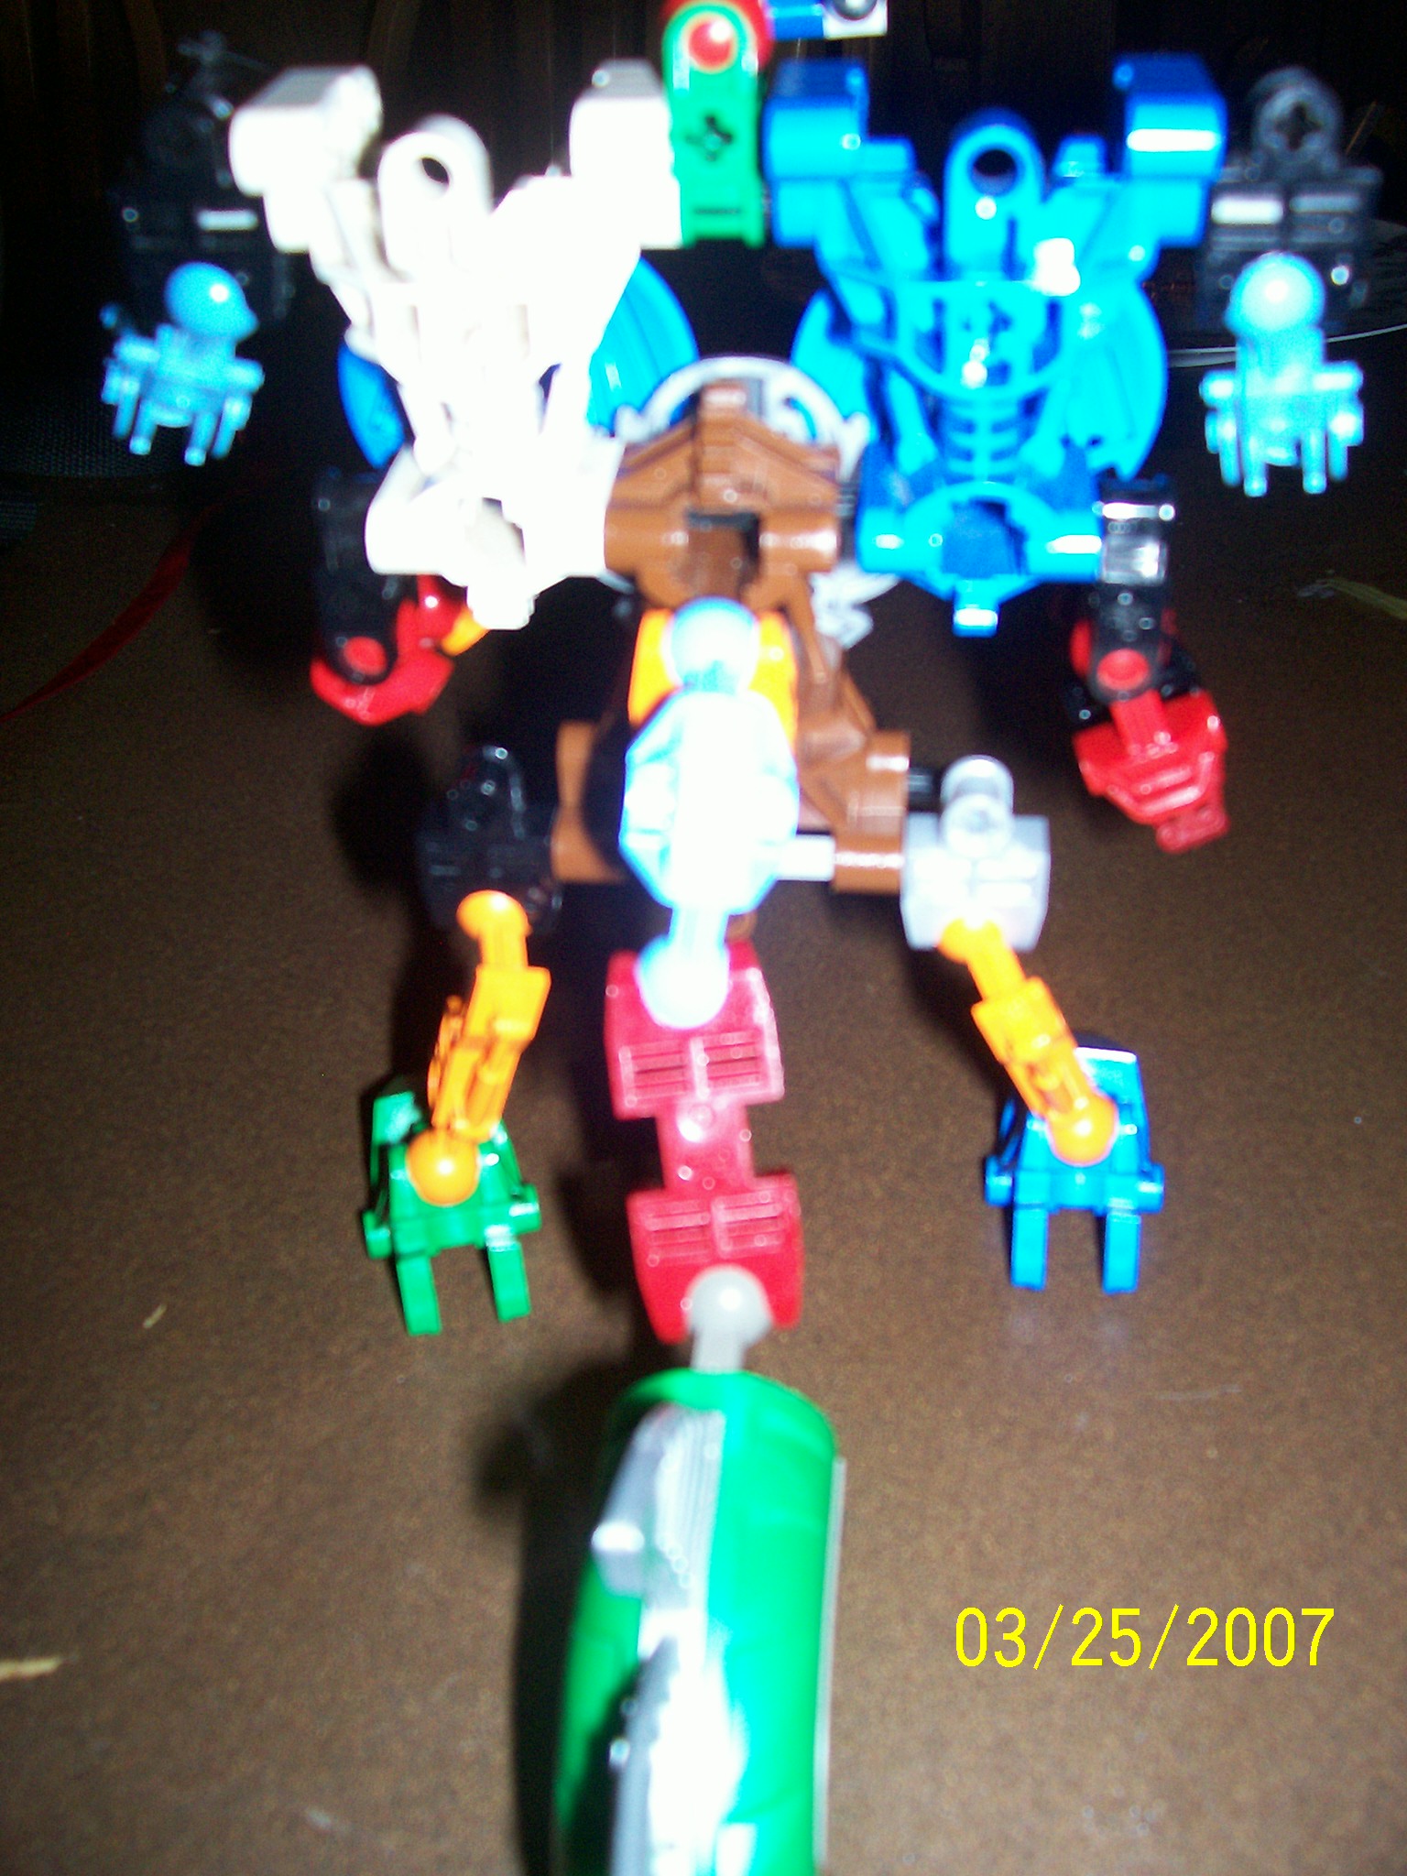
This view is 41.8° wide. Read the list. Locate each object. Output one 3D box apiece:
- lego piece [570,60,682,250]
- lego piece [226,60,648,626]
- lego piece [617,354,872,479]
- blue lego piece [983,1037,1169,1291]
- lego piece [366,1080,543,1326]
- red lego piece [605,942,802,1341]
[{"bbox_3d":[-0.007,-0.071,0.168,0.009,0.013,0.013,4,37,7],"label":"lego piece"},{"bbox_3d":[-0.023,-0.057,0.180,0.036,0.049,0.020,4,37,7],"label":"lego piece"},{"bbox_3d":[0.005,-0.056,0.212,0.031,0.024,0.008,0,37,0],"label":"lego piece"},{"bbox_3d":[0.053,0.032,0.264,0.025,0.015,0.035,5,37,8],"label":"blue lego piece"},{"bbox_3d":[-0.036,0.037,0.257,0.025,0.015,0.035,-7,37,-8],"label":"lego piece"},{"bbox_3d":[0.000,0.024,0.223,0.021,0.046,0.014,-3,5,0],"label":"red lego piece"}]

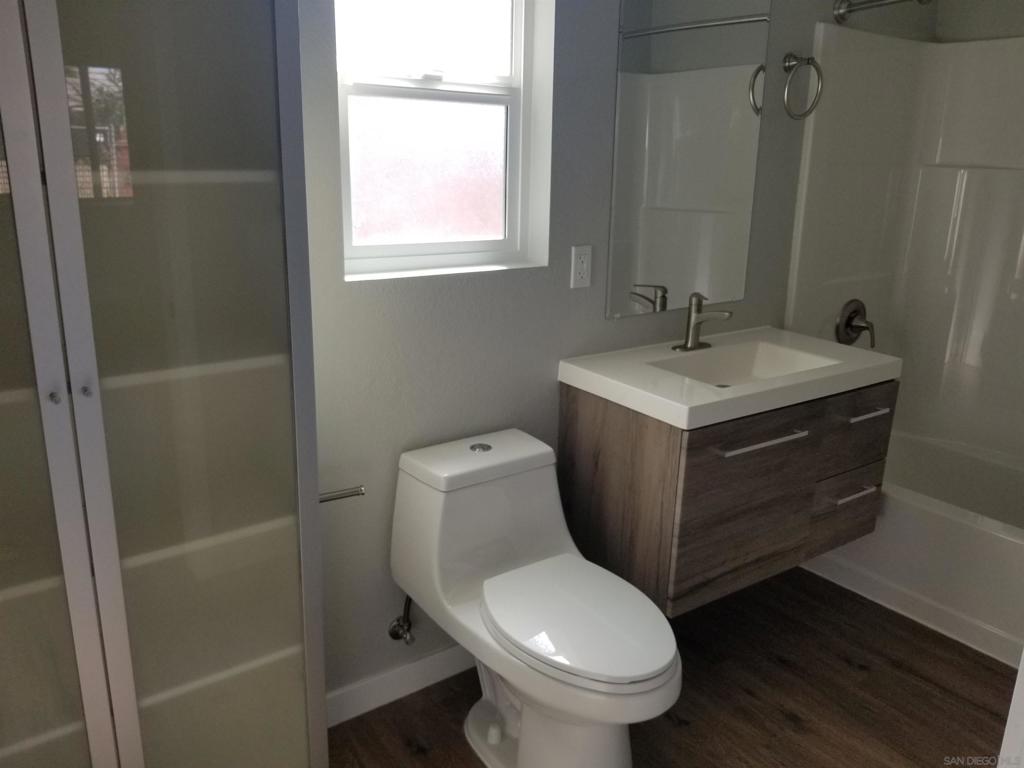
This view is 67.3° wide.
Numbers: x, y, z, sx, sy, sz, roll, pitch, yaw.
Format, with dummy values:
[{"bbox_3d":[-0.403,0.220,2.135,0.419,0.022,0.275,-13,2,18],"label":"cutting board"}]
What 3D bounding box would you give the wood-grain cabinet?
[{"bbox_3d":[0.649,0.229,2.336,0.895,0.505,0.510,-10,19,-33],"label":"wood-grain cabinet"}]

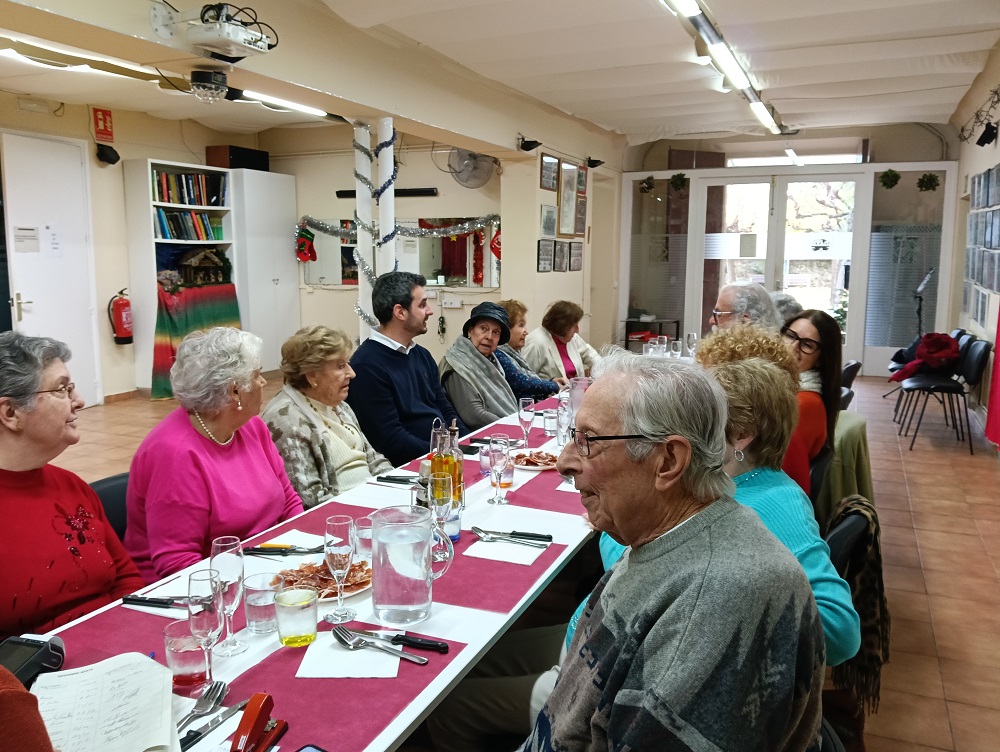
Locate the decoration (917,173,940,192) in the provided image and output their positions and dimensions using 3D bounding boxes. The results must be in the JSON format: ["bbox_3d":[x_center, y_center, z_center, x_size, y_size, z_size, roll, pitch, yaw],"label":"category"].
[{"bbox_3d":[4.819,-2.176,8.780,0.270,0.230,0.160,4,10,24],"label":"decoration"}]

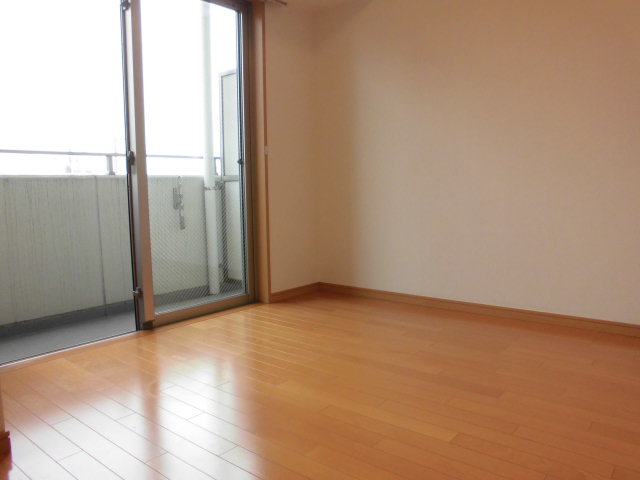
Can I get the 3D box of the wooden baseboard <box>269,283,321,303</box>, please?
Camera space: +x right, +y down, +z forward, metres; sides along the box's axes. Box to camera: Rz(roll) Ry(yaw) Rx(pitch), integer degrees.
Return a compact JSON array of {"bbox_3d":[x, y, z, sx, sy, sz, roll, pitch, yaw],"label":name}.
[{"bbox_3d":[-0.175,0.383,3.550,0.018,0.067,0.540,4,7,40],"label":"wooden baseboard"}]

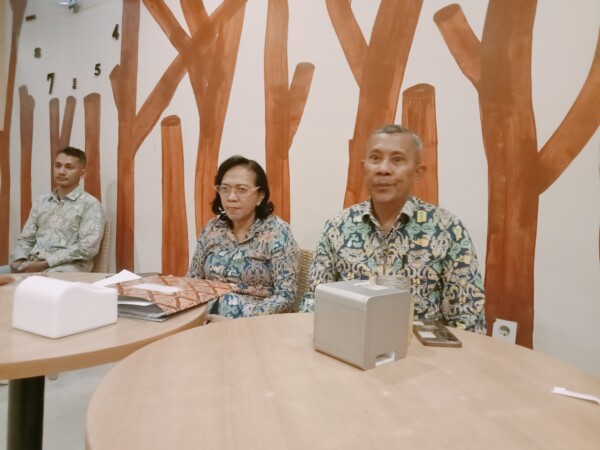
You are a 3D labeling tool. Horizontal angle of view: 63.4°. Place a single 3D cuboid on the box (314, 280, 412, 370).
[{"bbox_3d":[0.115,0.179,0.909,0.118,0.129,0.127,-2,6,-40],"label":"box"}]

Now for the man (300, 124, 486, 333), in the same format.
[{"bbox_3d":[0.158,0.346,1.220,0.530,1.237,0.760,4,5,23],"label":"man"}]

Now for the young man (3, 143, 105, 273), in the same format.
[{"bbox_3d":[-1.432,0.188,2.493,0.520,1.208,0.780,5,5,30],"label":"young man"}]

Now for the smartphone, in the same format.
[{"bbox_3d":[0.290,0.234,1.055,0.076,0.009,0.160,2,5,1],"label":"smartphone"}]

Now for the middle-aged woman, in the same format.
[{"bbox_3d":[-0.323,0.343,1.538,0.470,1.150,0.720,5,5,30],"label":"middle-aged woman"}]

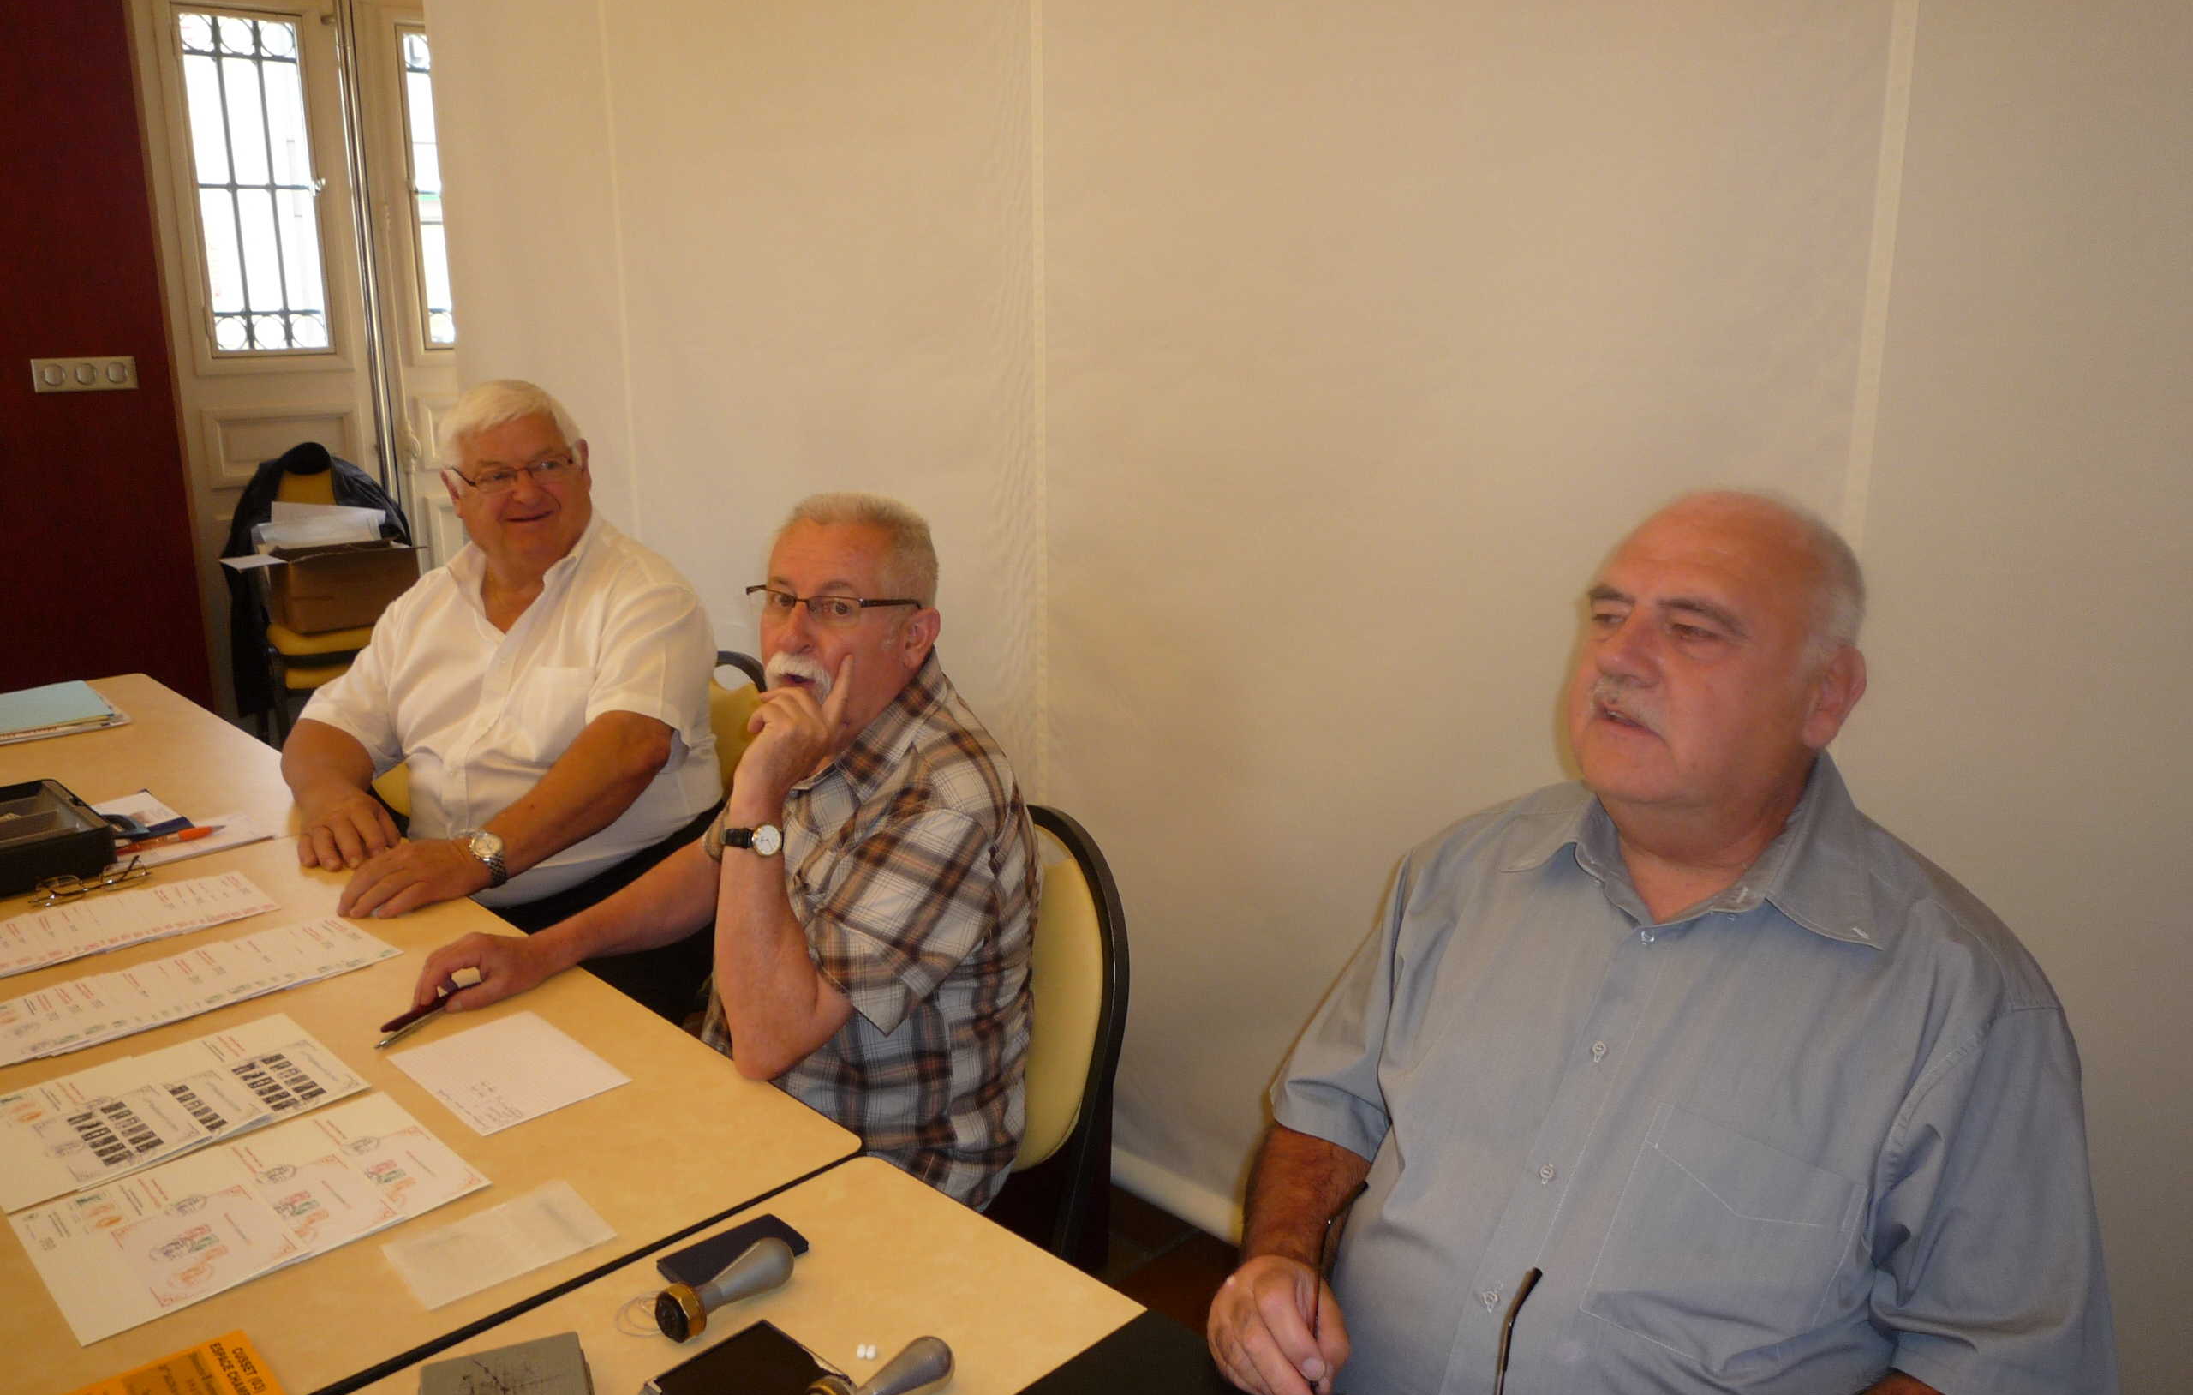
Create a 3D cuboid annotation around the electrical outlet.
[{"bbox_3d":[-2.618,-0.835,4.100,0.230,0.084,0.014,-13,19,-40],"label":"electrical outlet"}]

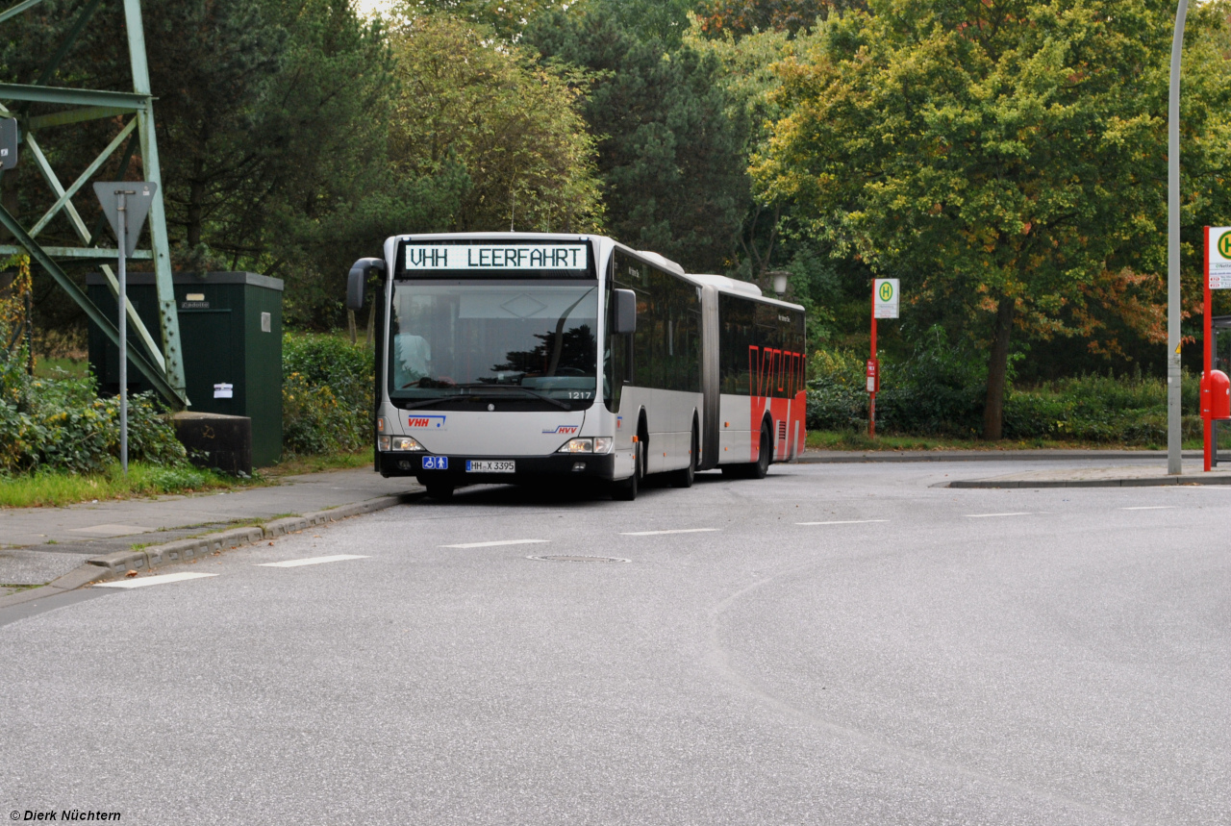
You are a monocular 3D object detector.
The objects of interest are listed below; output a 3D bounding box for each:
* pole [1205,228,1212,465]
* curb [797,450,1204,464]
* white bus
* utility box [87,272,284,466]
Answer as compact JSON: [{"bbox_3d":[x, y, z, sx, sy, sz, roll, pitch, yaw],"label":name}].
[{"bbox_3d":[8.758,-0.941,41.500,0.105,3.615,0.105,0,0,0],"label":"pole"},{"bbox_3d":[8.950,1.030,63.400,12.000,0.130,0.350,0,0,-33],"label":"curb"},{"bbox_3d":[0.120,-0.510,38.300,2.950,3.060,18.050,0,0,10],"label":"white bus"},{"bbox_3d":[-6.786,-0.626,44.581,2.533,3.053,2.494,0,0,7],"label":"utility box"}]

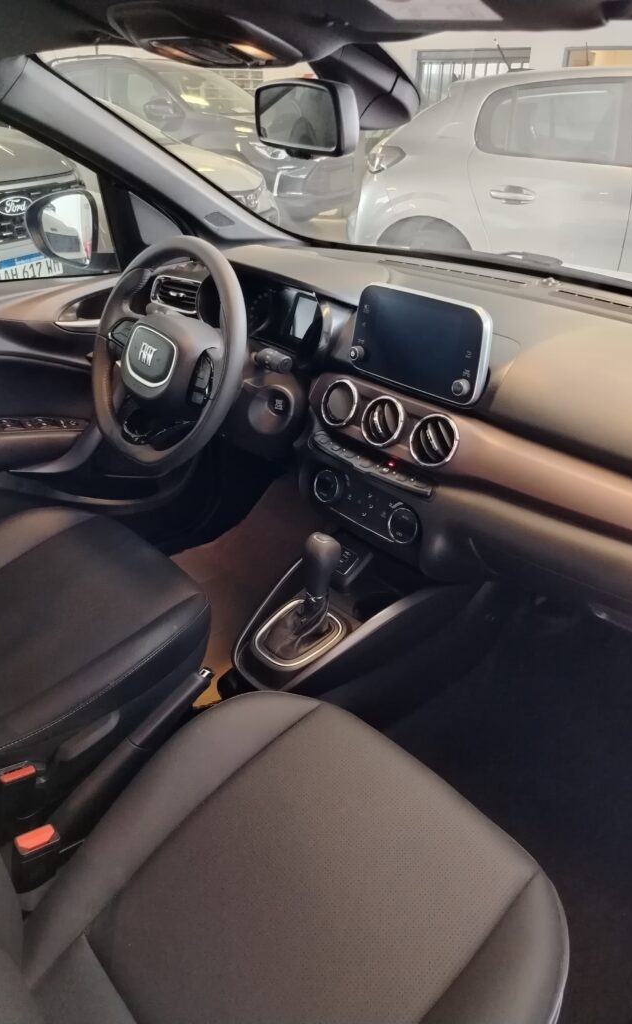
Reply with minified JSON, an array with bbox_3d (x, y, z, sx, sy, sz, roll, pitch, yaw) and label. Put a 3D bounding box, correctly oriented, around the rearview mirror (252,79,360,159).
[{"bbox_3d":[-0.009,-0.421,0.751,0.036,0.065,0.238,-19,34,-14],"label":"rearview mirror"}]

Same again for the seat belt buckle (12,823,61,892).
[{"bbox_3d":[-0.299,0.381,0.751,0.027,0.082,0.045,26,20,37],"label":"seat belt buckle"}]

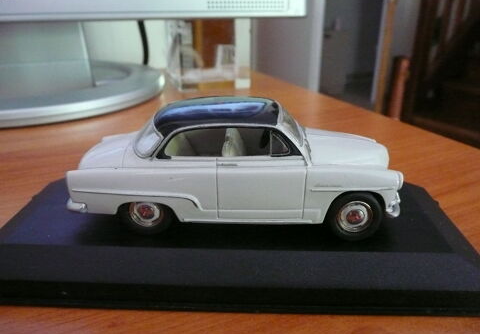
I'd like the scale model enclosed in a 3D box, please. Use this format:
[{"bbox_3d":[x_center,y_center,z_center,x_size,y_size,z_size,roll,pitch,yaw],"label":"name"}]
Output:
[{"bbox_3d":[-0.002,-0.003,0.116,0.095,0.035,0.036,1,24,2],"label":"scale model"}]

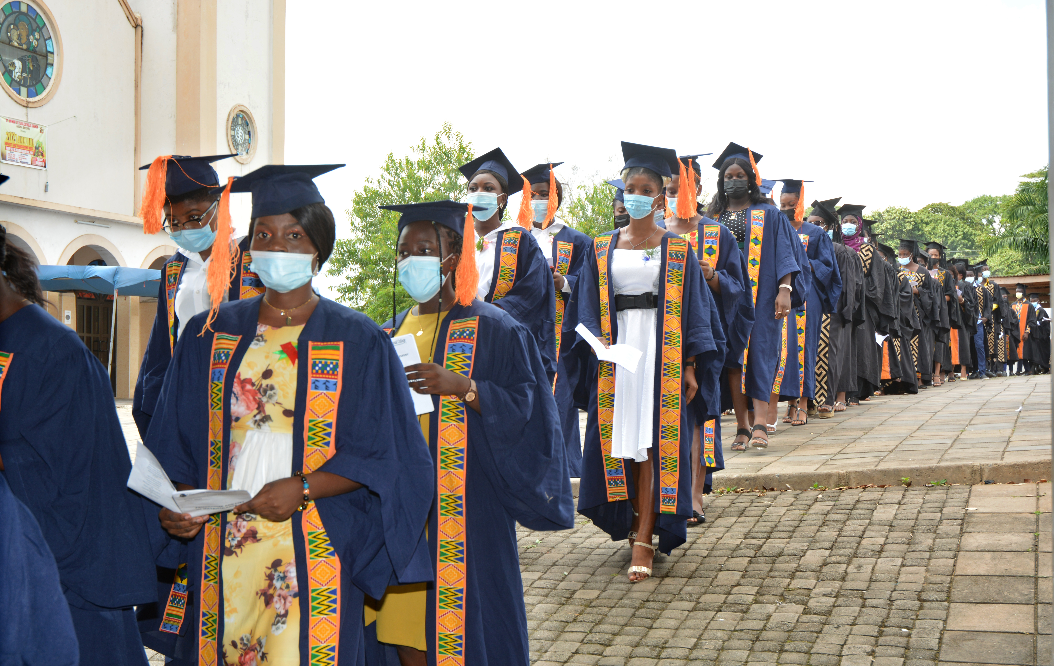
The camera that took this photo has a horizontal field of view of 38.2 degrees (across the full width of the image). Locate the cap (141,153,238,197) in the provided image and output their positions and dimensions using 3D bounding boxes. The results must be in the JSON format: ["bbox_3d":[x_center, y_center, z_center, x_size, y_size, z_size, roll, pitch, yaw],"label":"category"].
[{"bbox_3d":[-1.025,-0.470,4.640,0.228,0.112,0.228,-7,1,40],"label":"cap"}]

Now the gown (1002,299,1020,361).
[{"bbox_3d":[9.145,-0.031,28.800,0.520,1.180,0.420,-1,-1,41],"label":"gown"}]

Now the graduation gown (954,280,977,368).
[{"bbox_3d":[6.055,-0.127,21.300,0.520,1.230,0.380,-1,-2,38],"label":"graduation gown"}]

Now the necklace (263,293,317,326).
[{"bbox_3d":[-0.546,-0.061,3.500,0.122,0.088,0.112,0,-1,9],"label":"necklace"}]

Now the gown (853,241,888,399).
[{"bbox_3d":[2.925,-0.119,13.300,0.600,1.340,0.480,0,-1,20],"label":"gown"}]

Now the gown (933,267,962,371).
[{"bbox_3d":[5.036,-0.171,18.600,0.540,1.270,0.380,-1,-2,25],"label":"gown"}]

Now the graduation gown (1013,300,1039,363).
[{"bbox_3d":[9.703,-0.024,29.600,0.580,1.230,0.420,-1,-1,33],"label":"graduation gown"}]

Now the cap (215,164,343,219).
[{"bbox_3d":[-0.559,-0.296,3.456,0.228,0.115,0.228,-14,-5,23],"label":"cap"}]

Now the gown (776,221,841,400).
[{"bbox_3d":[1.945,-0.163,10.750,0.550,1.260,0.400,0,-1,25],"label":"gown"}]

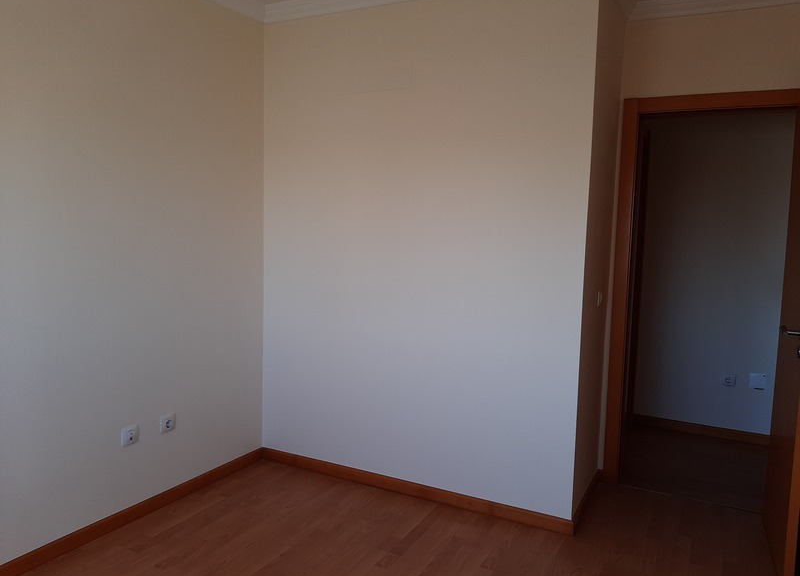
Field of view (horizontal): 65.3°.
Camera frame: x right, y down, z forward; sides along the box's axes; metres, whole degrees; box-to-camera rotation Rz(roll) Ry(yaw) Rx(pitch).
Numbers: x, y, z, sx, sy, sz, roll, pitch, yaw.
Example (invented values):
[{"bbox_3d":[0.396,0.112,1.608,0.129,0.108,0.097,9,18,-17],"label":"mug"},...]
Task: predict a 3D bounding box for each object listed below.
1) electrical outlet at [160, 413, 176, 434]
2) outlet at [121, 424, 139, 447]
[{"bbox_3d":[-1.129,0.662,3.044,0.012,0.083,0.083,4,6,27],"label":"electrical outlet"},{"bbox_3d":[-1.232,0.676,2.849,0.012,0.083,0.083,4,6,27],"label":"outlet"}]

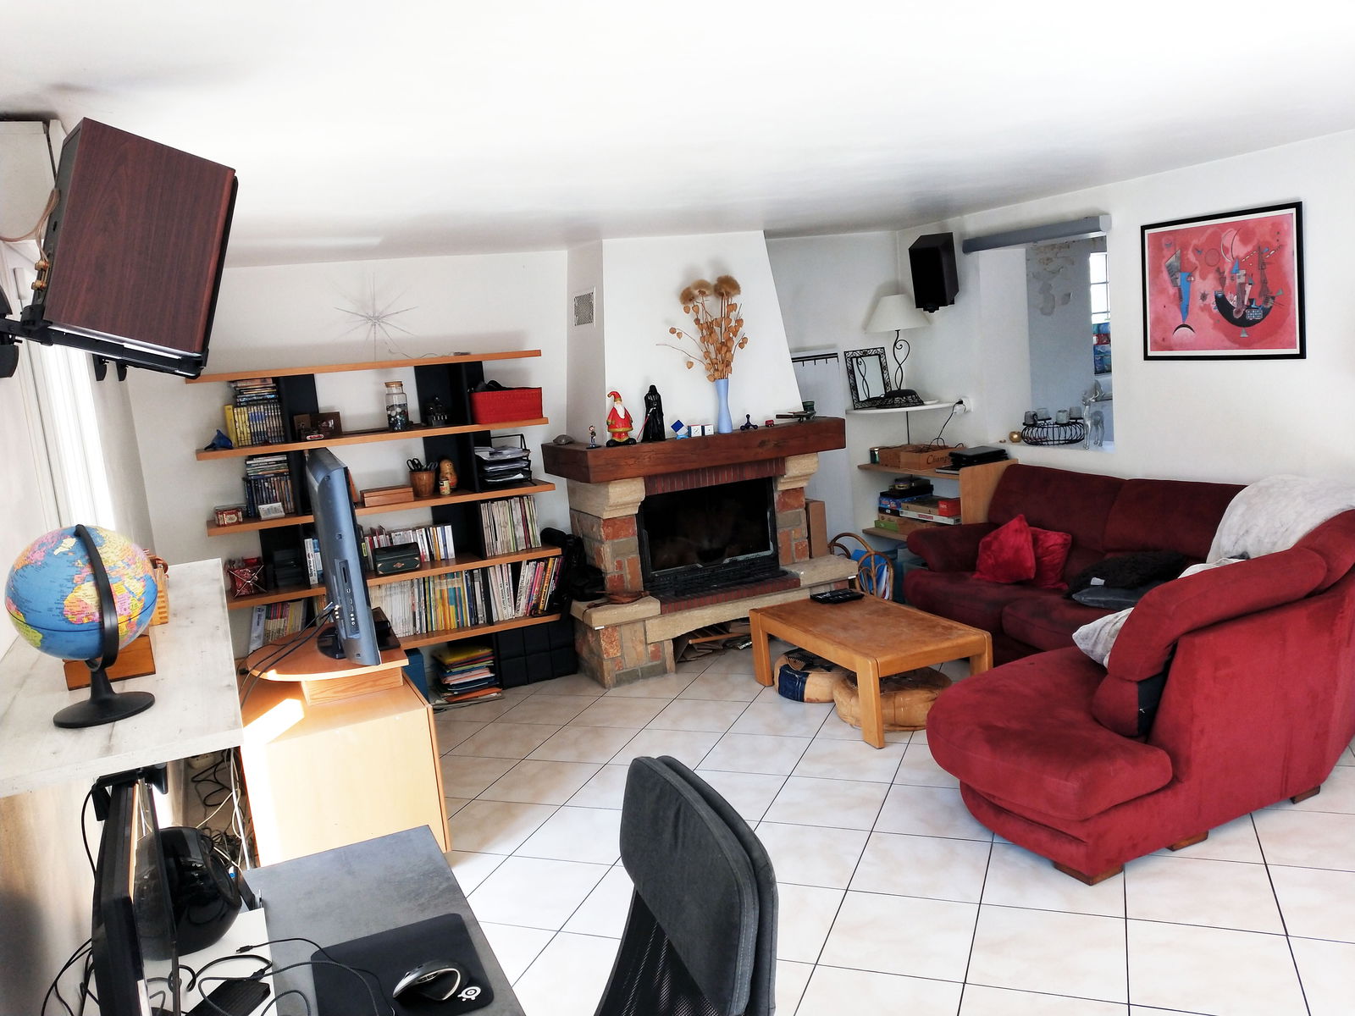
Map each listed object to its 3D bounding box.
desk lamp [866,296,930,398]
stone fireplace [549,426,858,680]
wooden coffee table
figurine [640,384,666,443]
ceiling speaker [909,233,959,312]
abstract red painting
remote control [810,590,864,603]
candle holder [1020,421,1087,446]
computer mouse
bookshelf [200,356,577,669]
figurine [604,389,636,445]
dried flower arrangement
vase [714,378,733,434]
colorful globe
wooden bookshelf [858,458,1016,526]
[{"bbox_3d":[1.402,-1.004,5.693,0.400,0.670,0.400,-3,9,14],"label":"desk lamp"},{"bbox_3d":[0.155,0.207,5.538,1.690,1.348,0.697,-9,10,-21],"label":"stone fireplace"},{"bbox_3d":[0.912,0.744,4.360,0.592,0.406,0.974,-9,10,-23],"label":"wooden coffee table"},{"bbox_3d":[-0.130,-0.501,4.816,0.133,0.309,0.100,-8,9,-15],"label":"figurine"},{"bbox_3d":[1.559,-1.440,5.465,0.181,0.355,0.234,4,32,32],"label":"ceiling speaker"},{"bbox_3d":[2.506,-1.027,4.215,0.030,0.655,0.780,-9,10,-21],"label":"abstract red painting"},{"bbox_3d":[0.889,0.488,4.964,0.221,0.025,0.107,-9,10,-21],"label":"remote control"},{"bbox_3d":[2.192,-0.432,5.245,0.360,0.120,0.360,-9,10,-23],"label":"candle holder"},{"bbox_3d":[-0.423,0.812,1.541,0.115,0.042,0.068,-7,9,-11],"label":"computer mouse"},{"bbox_3d":[-1.503,0.166,4.769,1.710,1.842,0.276,-9,10,-23],"label":"bookshelf"},{"bbox_3d":[-0.297,-0.469,4.718,0.155,0.293,0.105,-8,9,-16],"label":"figurine"},{"bbox_3d":[0.162,-1.011,5.108,0.523,0.593,0.268,-9,10,-21],"label":"dried flower arrangement"},{"bbox_3d":[0.264,-0.589,5.223,0.086,0.305,0.086,-5,9,1],"label":"vase"},{"bbox_3d":[-1.364,0.196,2.061,0.295,0.315,0.295,-9,10,-21],"label":"colorful globe"},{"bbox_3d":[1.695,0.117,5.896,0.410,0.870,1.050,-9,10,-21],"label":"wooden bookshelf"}]

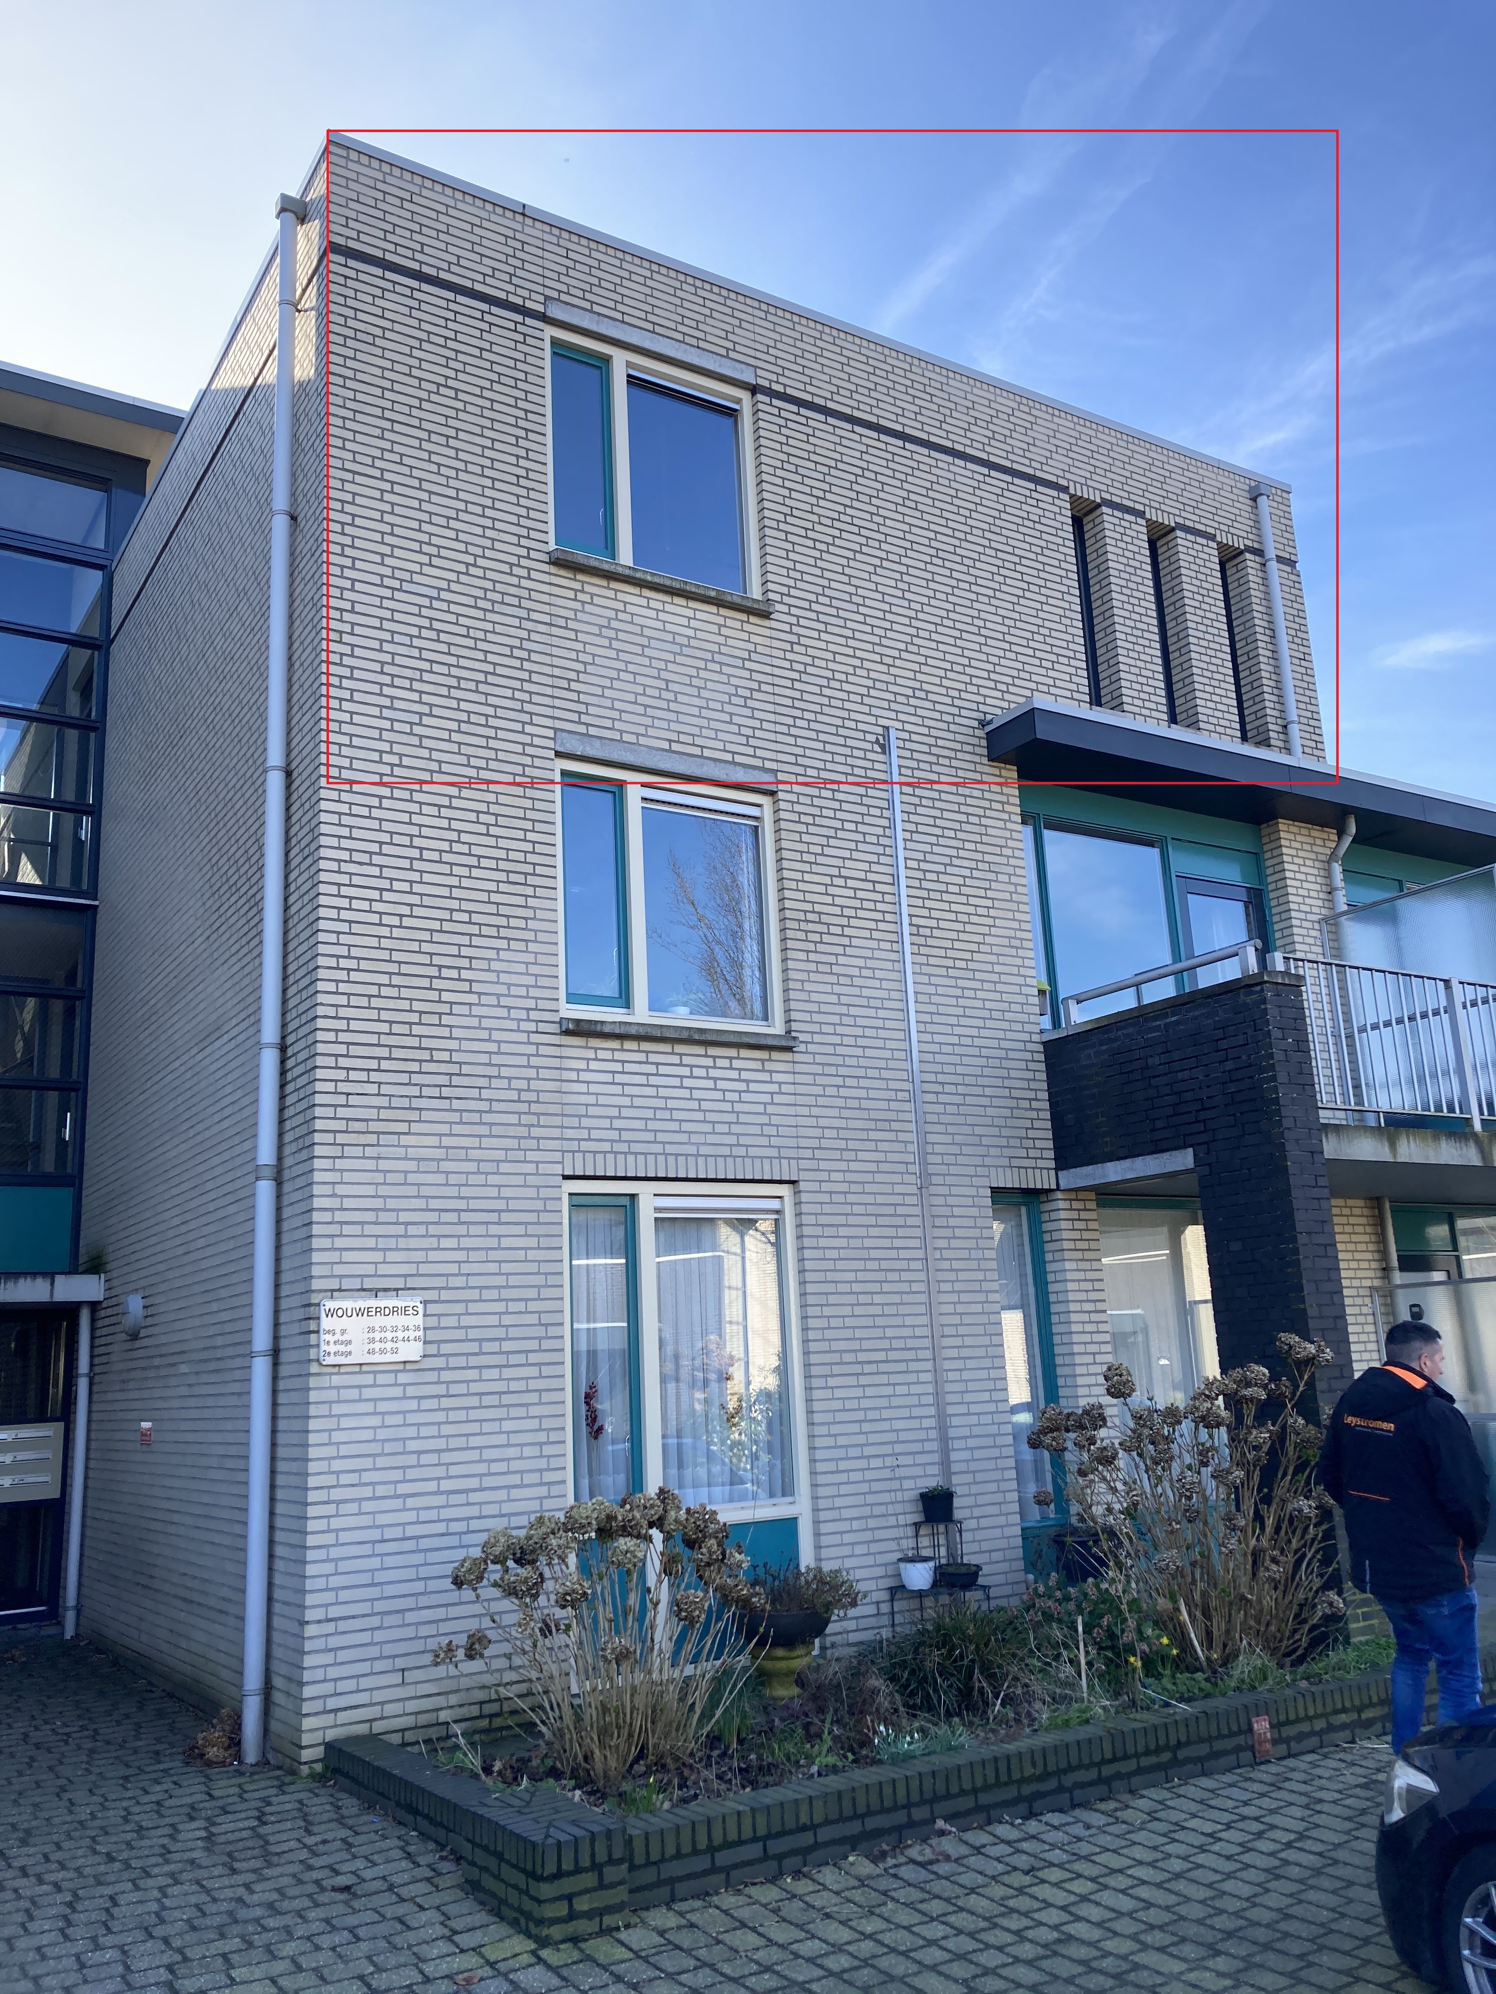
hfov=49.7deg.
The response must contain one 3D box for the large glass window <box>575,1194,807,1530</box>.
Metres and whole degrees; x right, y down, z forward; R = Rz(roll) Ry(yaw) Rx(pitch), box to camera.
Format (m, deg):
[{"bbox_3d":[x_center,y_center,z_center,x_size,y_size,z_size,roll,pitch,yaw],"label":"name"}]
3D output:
[{"bbox_3d":[-0.315,1.911,8.603,1.422,1.794,0.108,6,-16,-32],"label":"large glass window"}]

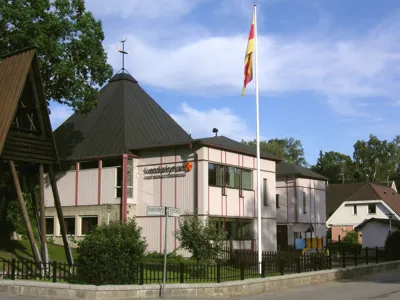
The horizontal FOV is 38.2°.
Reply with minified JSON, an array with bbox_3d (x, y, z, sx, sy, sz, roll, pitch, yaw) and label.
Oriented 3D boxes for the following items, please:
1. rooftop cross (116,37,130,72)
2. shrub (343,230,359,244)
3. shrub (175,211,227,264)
[{"bbox_3d":[-5.405,-6.665,40.826,0.350,2.595,1.100,-6,-10,37],"label":"rooftop cross"},{"bbox_3d":[14.422,8.432,55.370,1.551,1.421,1.500,0,-8,0],"label":"shrub"},{"bbox_3d":[0.040,3.505,22.935,2.024,2.197,2.000,0,-8,0],"label":"shrub"}]

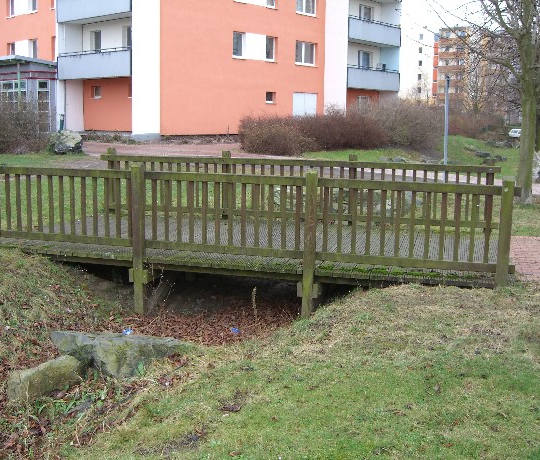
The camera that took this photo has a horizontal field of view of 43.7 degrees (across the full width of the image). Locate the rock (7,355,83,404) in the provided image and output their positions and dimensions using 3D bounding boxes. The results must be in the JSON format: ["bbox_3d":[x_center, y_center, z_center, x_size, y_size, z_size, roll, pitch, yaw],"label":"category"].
[{"bbox_3d":[-1.858,1.247,5.600,0.580,0.250,0.340,-7,12,-39],"label":"rock"}]

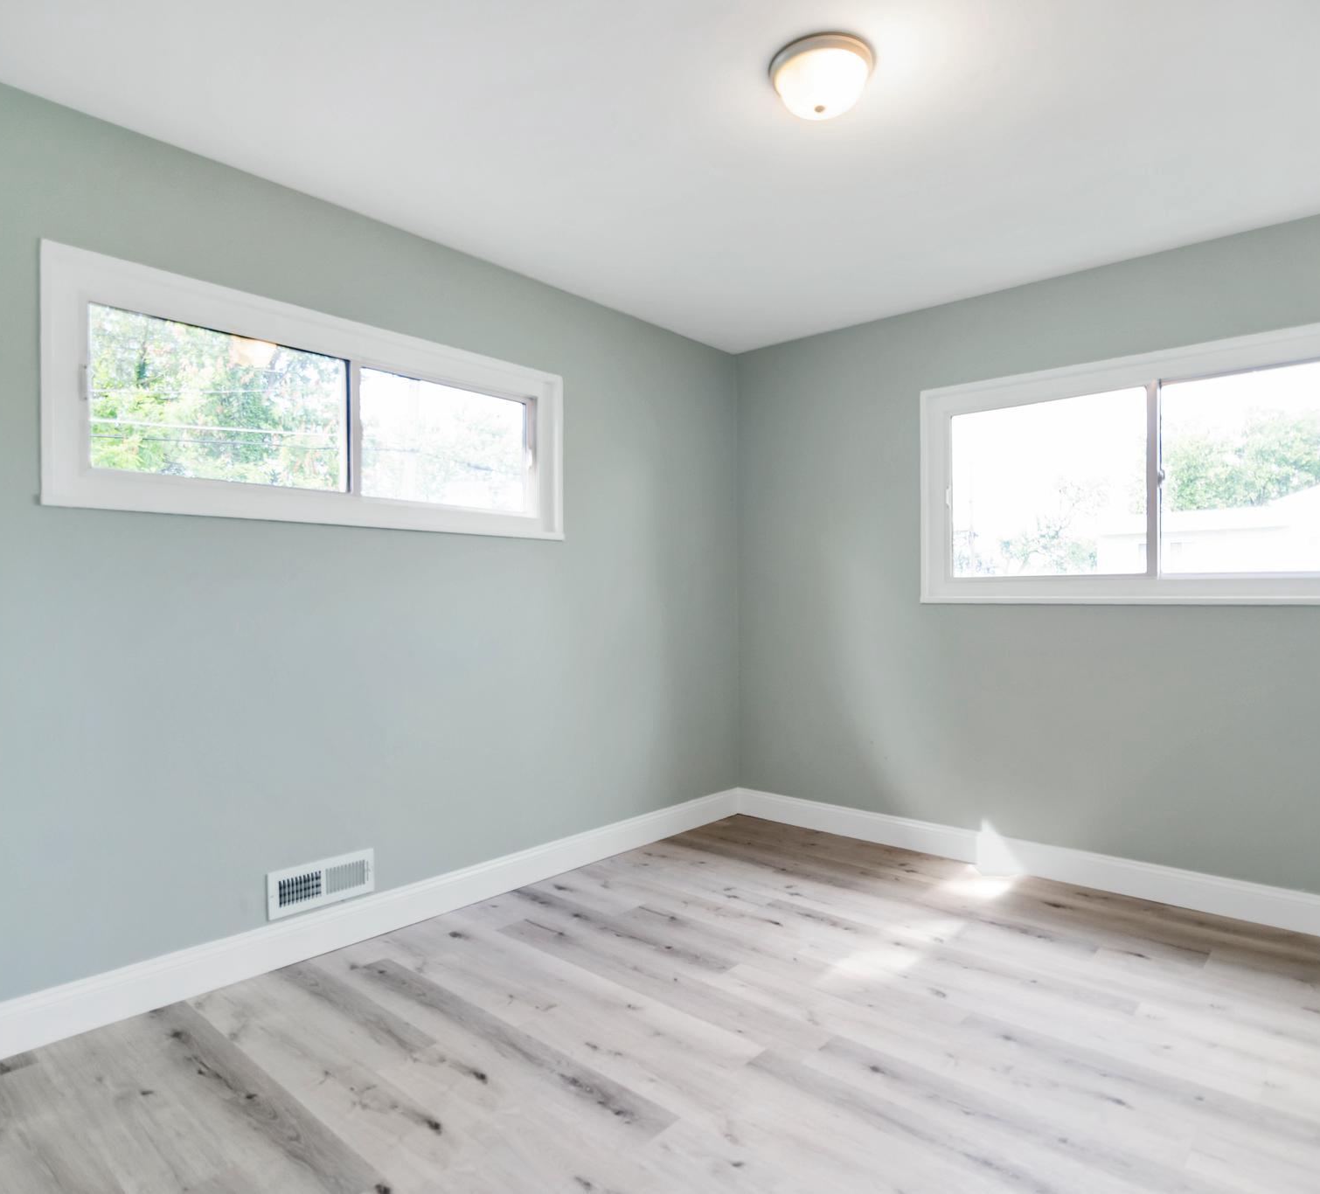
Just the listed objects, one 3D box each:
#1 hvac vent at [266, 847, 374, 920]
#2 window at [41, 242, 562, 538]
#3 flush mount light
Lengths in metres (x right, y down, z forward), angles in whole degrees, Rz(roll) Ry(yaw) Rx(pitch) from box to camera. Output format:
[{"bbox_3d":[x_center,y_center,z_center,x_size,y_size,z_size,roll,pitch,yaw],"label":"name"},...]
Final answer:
[{"bbox_3d":[-1.101,0.933,2.602,0.025,0.147,0.346,0,0,43],"label":"hvac vent"},{"bbox_3d":[-1.020,-0.582,2.713,0.090,0.684,1.753,0,0,43],"label":"window"},{"bbox_3d":[0.391,-1.229,1.935,0.258,0.108,0.258,0,0,0],"label":"flush mount light"}]

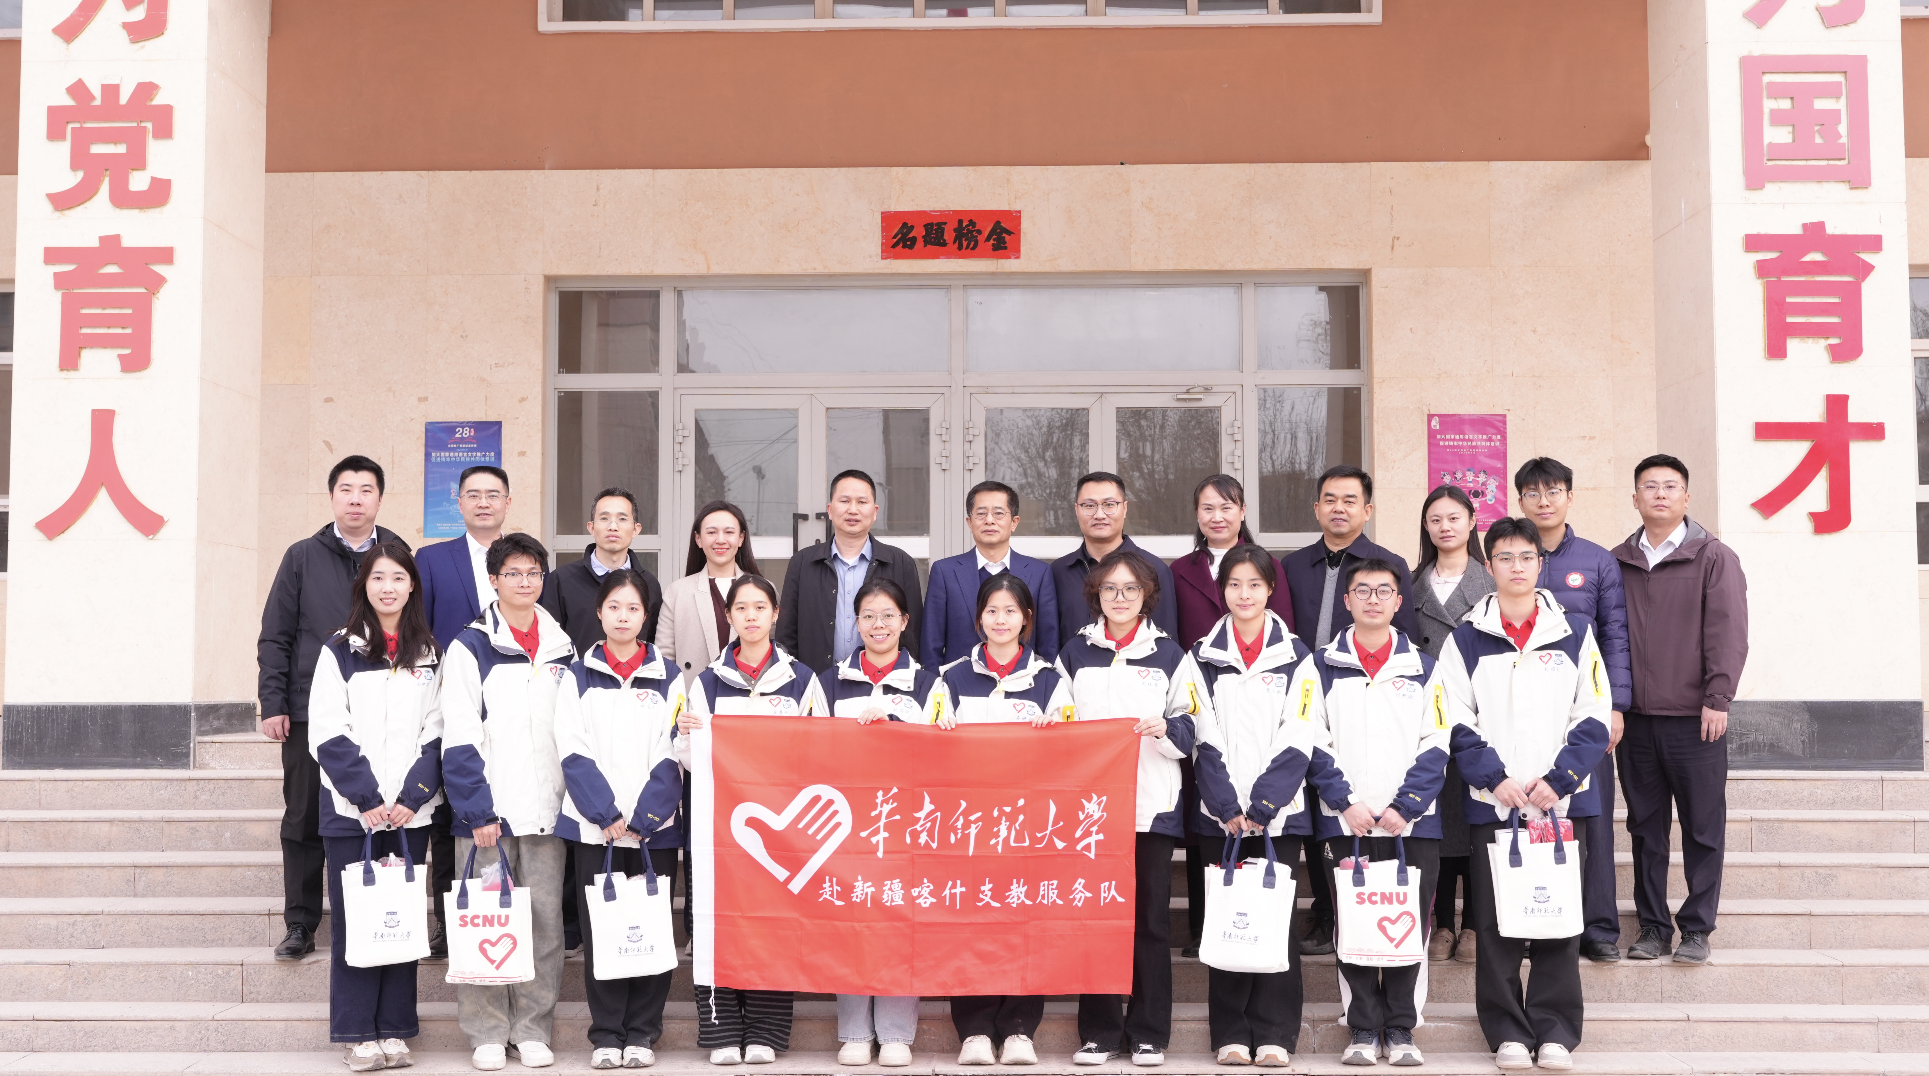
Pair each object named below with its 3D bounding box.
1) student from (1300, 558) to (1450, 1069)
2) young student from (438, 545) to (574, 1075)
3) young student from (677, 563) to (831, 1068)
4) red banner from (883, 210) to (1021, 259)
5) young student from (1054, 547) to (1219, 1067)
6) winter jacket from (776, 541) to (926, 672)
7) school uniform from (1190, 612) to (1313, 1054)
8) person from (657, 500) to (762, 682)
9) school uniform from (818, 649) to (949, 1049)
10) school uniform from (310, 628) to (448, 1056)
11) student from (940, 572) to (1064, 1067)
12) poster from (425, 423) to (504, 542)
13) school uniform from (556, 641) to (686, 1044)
[{"bbox_3d":[1.338,0.890,7.243,0.480,1.654,0.360,-1,-4,12],"label":"student"},{"bbox_3d":[-1.494,0.852,7.247,0.460,1.740,0.380,2,-5,-22],"label":"young student"},{"bbox_3d":[-0.706,0.918,7.302,0.480,1.598,0.360,0,-4,-3],"label":"young student"},{"bbox_3d":[-0.087,-1.980,14.351,0.913,0.328,0.010,0,-4,1],"label":"red banner"},{"bbox_3d":[0.535,0.870,7.245,0.500,1.685,0.360,-1,-4,8],"label":"young student"},{"bbox_3d":[-0.405,0.354,7.813,0.536,0.710,0.310,0,-4,-3],"label":"winter jacket"},{"bbox_3d":[0.954,0.975,7.298,0.430,1.460,0.310,-1,-4,13],"label":"school uniform"},{"bbox_3d":[-0.858,0.679,7.862,0.460,1.623,0.330,1,-4,-10],"label":"person"},{"bbox_3d":[-0.267,1.027,7.271,0.429,1.313,0.350,0,-4,0],"label":"school uniform"},{"bbox_3d":[-1.952,0.998,7.296,0.440,1.365,0.310,1,-4,-18],"label":"school uniform"},{"bbox_3d":[0.125,0.918,7.302,0.430,1.608,0.360,0,-4,0],"label":"student"},{"bbox_3d":[-3.263,-0.377,14.300,0.513,0.771,0.010,0,-4,1],"label":"poster"},{"bbox_3d":[-1.143,1.028,7.294,0.430,1.364,0.310,1,-4,-9],"label":"school uniform"}]

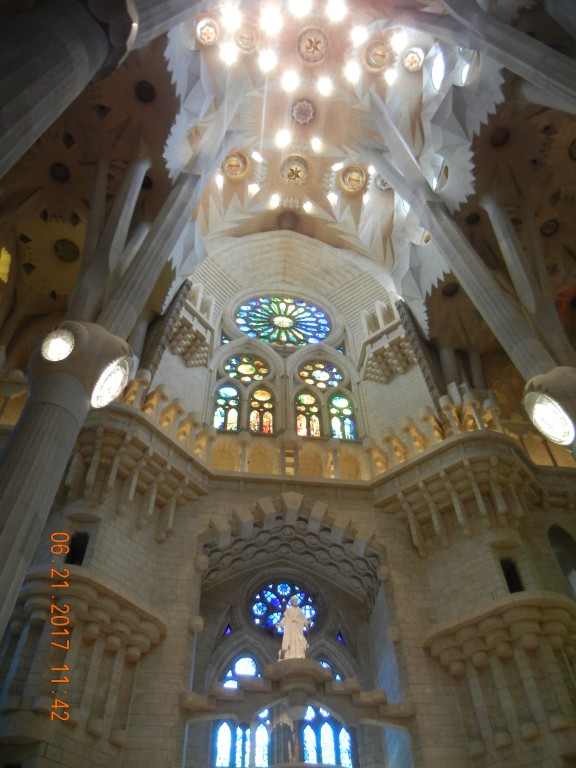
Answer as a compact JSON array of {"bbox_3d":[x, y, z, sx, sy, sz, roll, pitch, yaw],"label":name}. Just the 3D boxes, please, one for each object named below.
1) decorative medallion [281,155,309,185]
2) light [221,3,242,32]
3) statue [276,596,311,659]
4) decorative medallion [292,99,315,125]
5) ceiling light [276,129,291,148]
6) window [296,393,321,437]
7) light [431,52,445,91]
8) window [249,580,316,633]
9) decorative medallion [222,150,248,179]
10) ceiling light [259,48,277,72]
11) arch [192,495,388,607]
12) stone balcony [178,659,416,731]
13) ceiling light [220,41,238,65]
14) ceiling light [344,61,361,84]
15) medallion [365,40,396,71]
[{"bbox_3d":[0.439,-13.811,42.956,1.750,0.350,1.750,-1,-53,-1],"label":"decorative medallion"},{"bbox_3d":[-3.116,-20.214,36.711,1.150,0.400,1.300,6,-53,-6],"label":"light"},{"bbox_3d":[0.210,8.141,22.231,1.100,2.384,0.750,6,-53,-6],"label":"statue"},{"bbox_3d":[0.888,-16.689,40.764,1.411,0.380,1.411,5,-53,-5],"label":"decorative medallion"},{"bbox_3d":[-0.282,-15.391,41.729,0.807,0.600,0.807,5,-53,-5],"label":"ceiling light"},{"bbox_3d":[1.039,1.495,33.981,1.234,3.618,0.250,5,-53,-5],"label":"window"},{"bbox_3d":[8.255,-17.256,36.753,0.500,1.900,1.900,6,-53,-6],"label":"light"},{"bbox_3d":[-0.162,8.823,26.280,2.636,2.439,0.250,5,-53,-5],"label":"window"},{"bbox_3d":[-3.365,-14.071,42.667,1.600,0.380,1.600,5,-53,-5],"label":"decorative medallion"},{"bbox_3d":[-1.115,-18.504,38.071,1.100,0.400,1.120,6,-53,-6],"label":"ceiling light"},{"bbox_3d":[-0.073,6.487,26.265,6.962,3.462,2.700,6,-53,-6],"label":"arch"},{"bbox_3d":[0.344,9.337,20.048,6.871,1.400,1.400,5,-53,-5],"label":"stone balcony"},{"bbox_3d":[-3.401,-19.271,38.692,0.963,0.600,0.963,5,-53,-5],"label":"ceiling light"},{"bbox_3d":[3.825,-18.472,39.470,0.873,0.600,0.873,5,-53,-5],"label":"ceiling light"},{"bbox_3d":[5.357,-19.202,38.966,1.720,0.350,1.720,-1,-53,-1],"label":"medallion"}]

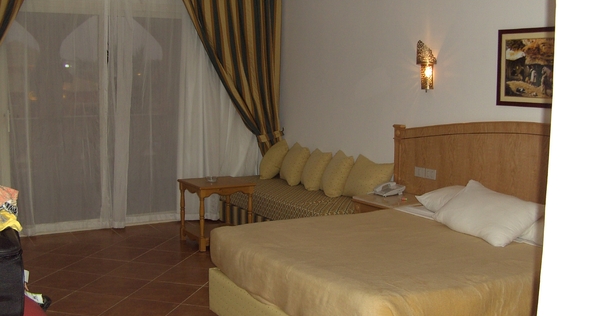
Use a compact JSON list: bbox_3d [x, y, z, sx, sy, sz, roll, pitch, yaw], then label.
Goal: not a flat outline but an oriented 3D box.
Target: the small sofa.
[{"bbox_3d":[-0.012,0.349,6.295,0.761,0.863,2.045,-3,8,-32],"label":"small sofa"}]

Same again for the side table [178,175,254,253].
[{"bbox_3d":[-0.792,0.506,6.046,0.559,0.571,0.535,-3,8,-32],"label":"side table"}]

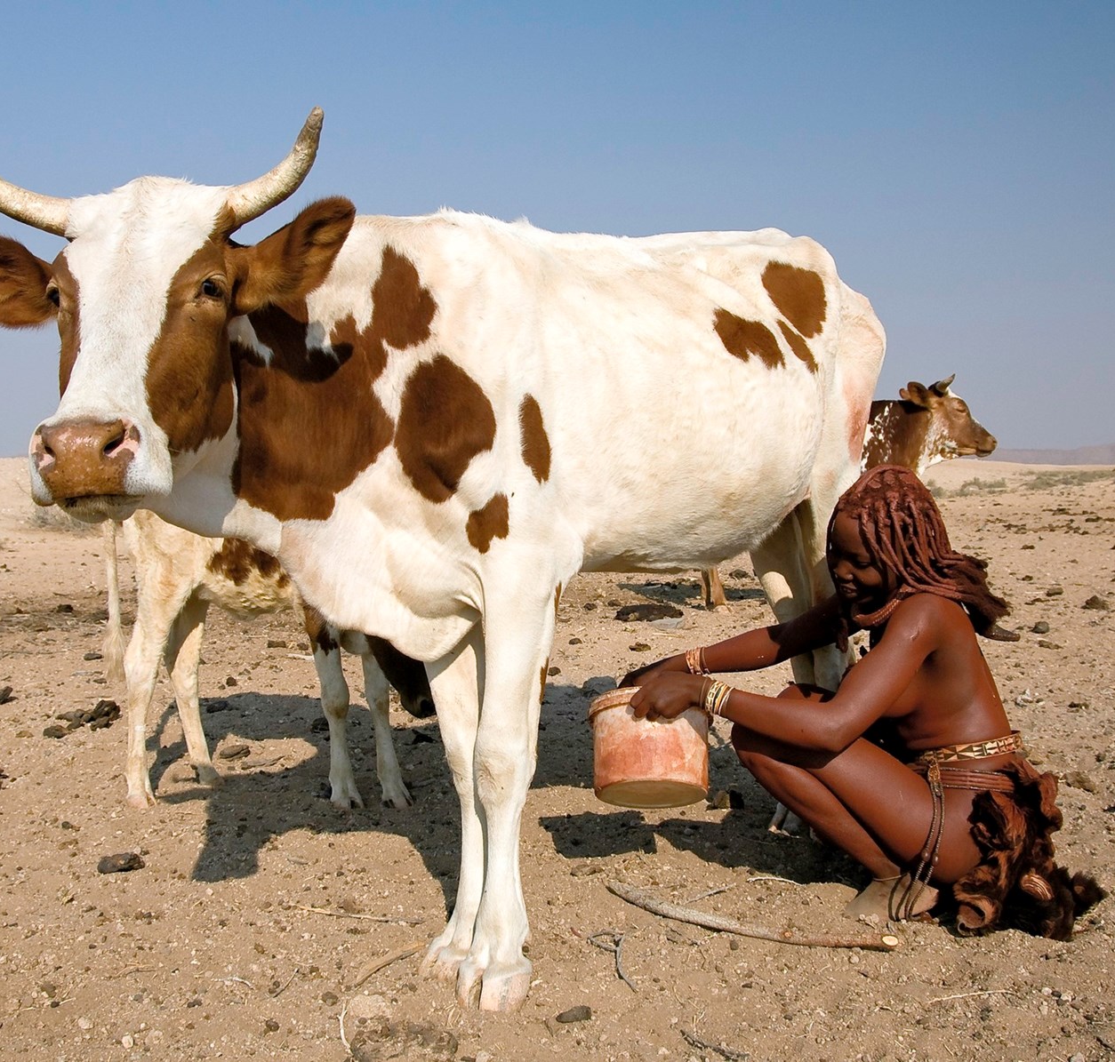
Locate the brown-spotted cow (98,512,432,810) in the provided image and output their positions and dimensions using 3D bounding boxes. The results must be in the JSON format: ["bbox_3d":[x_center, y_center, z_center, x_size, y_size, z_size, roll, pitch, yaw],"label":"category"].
[{"bbox_3d":[-0.755,0.288,3.145,0.880,0.860,0.300,1,3,10],"label":"brown-spotted cow"}]

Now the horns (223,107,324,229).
[{"bbox_3d":[-0.375,-0.479,1.580,0.130,0.155,0.090,0,3,0],"label":"horns"}]

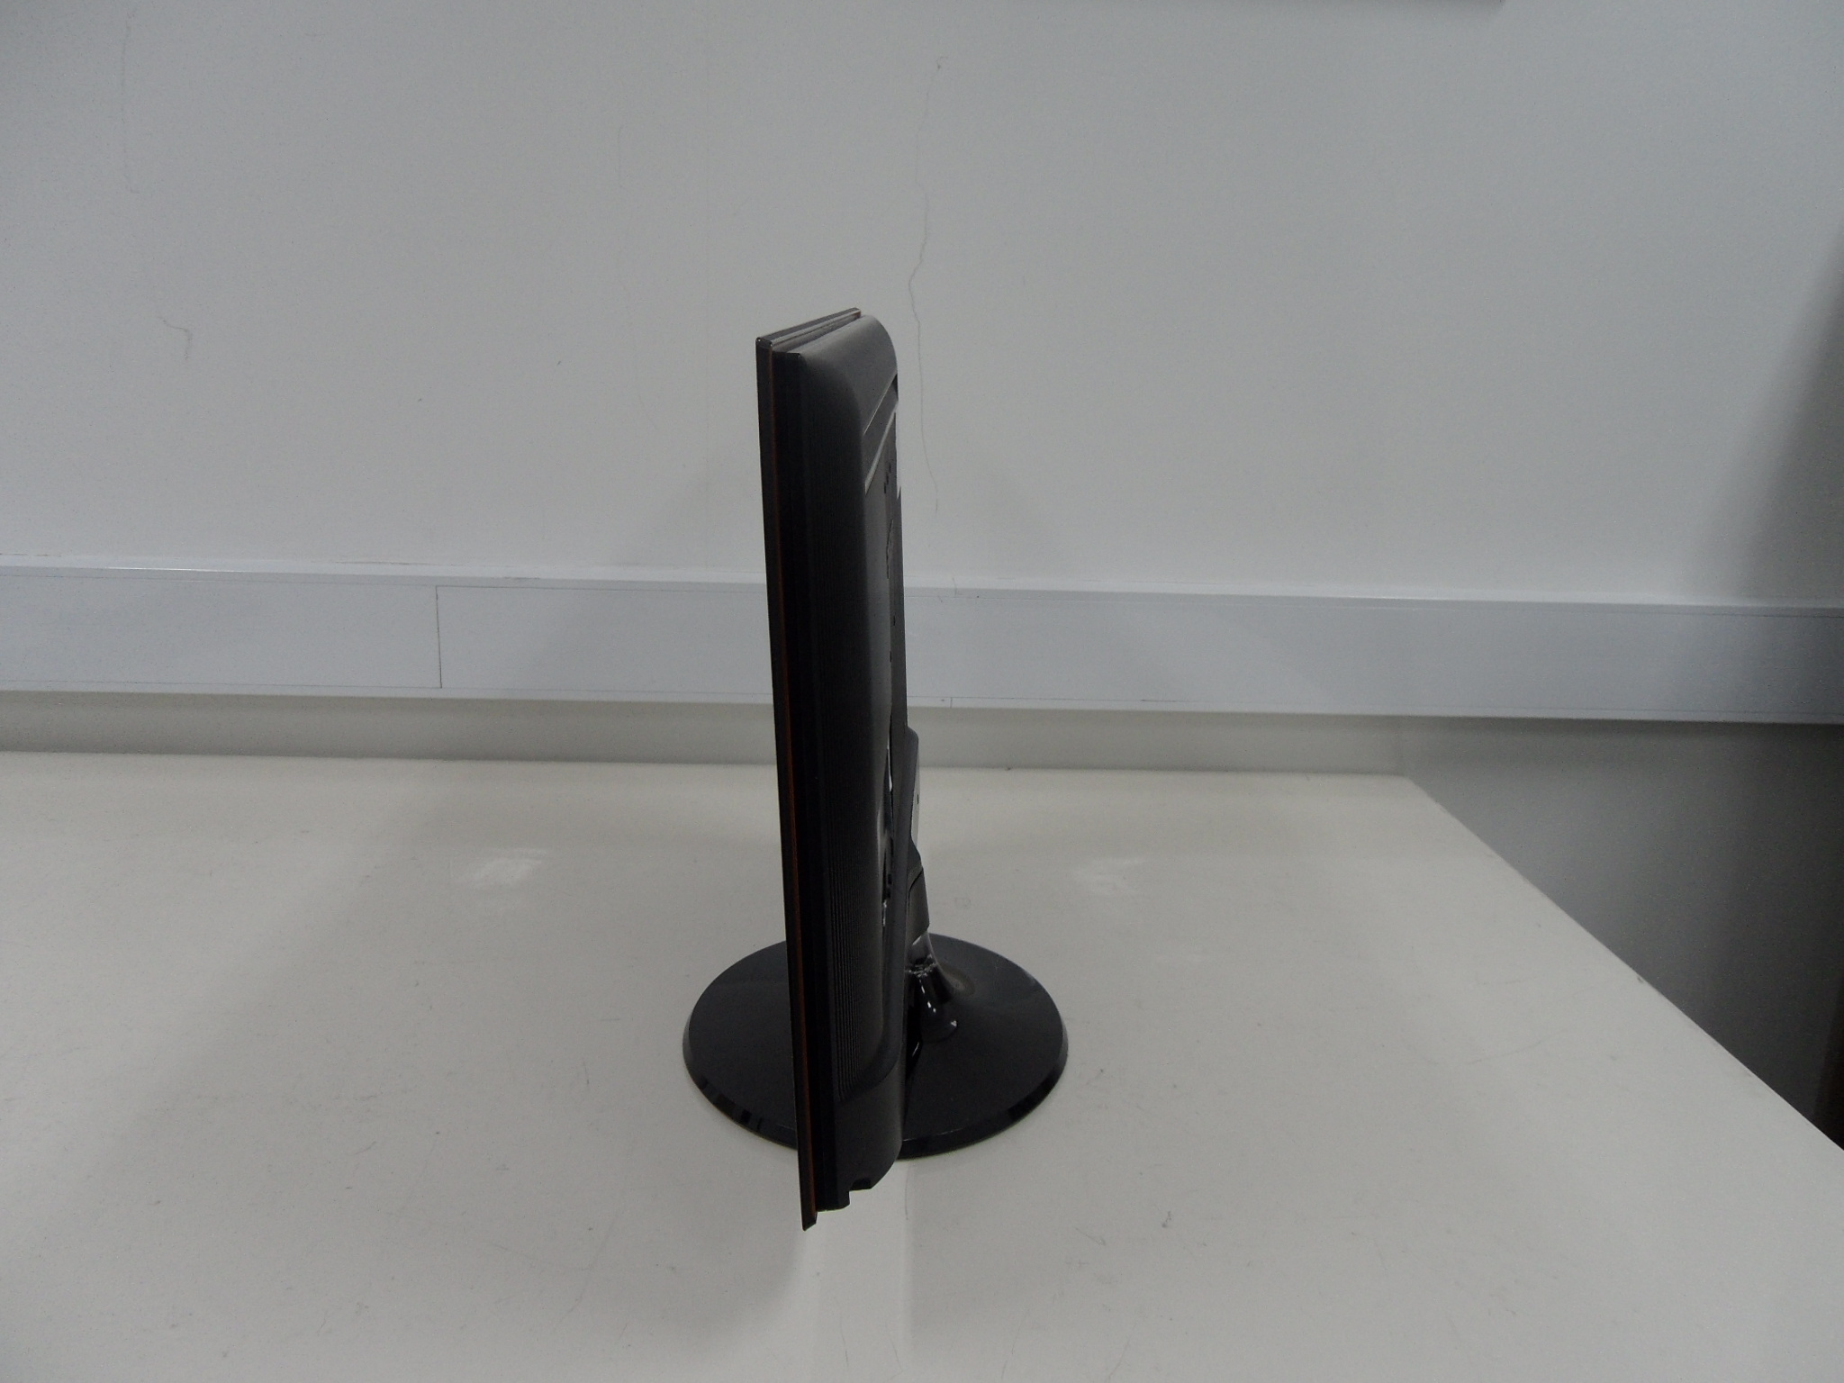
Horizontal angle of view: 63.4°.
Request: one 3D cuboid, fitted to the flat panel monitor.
[{"bbox_3d":[-0.018,0.004,0.764,0.206,0.376,0.503,2,15,0],"label":"flat panel monitor"}]

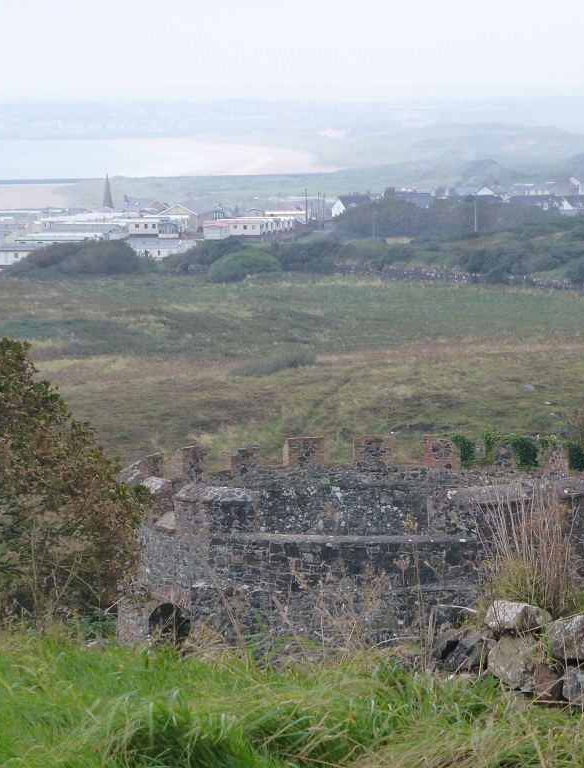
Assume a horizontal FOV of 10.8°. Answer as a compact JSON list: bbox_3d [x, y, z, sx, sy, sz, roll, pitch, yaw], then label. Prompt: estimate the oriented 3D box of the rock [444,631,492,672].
[{"bbox_3d":[0.723,1.102,12.674,0.206,0.169,0.184,0,5,0],"label":"rock"}]

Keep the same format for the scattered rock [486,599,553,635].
[{"bbox_3d":[0.938,0.967,12.681,0.272,0.144,0.203,0,5,0],"label":"scattered rock"}]

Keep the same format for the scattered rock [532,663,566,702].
[{"bbox_3d":[1.188,1.378,14.200,0.157,0.179,0.157,0,5,0],"label":"scattered rock"}]

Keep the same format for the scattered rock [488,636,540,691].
[{"bbox_3d":[1.022,1.290,14.200,0.249,0.260,0.212,0,5,0],"label":"scattered rock"}]

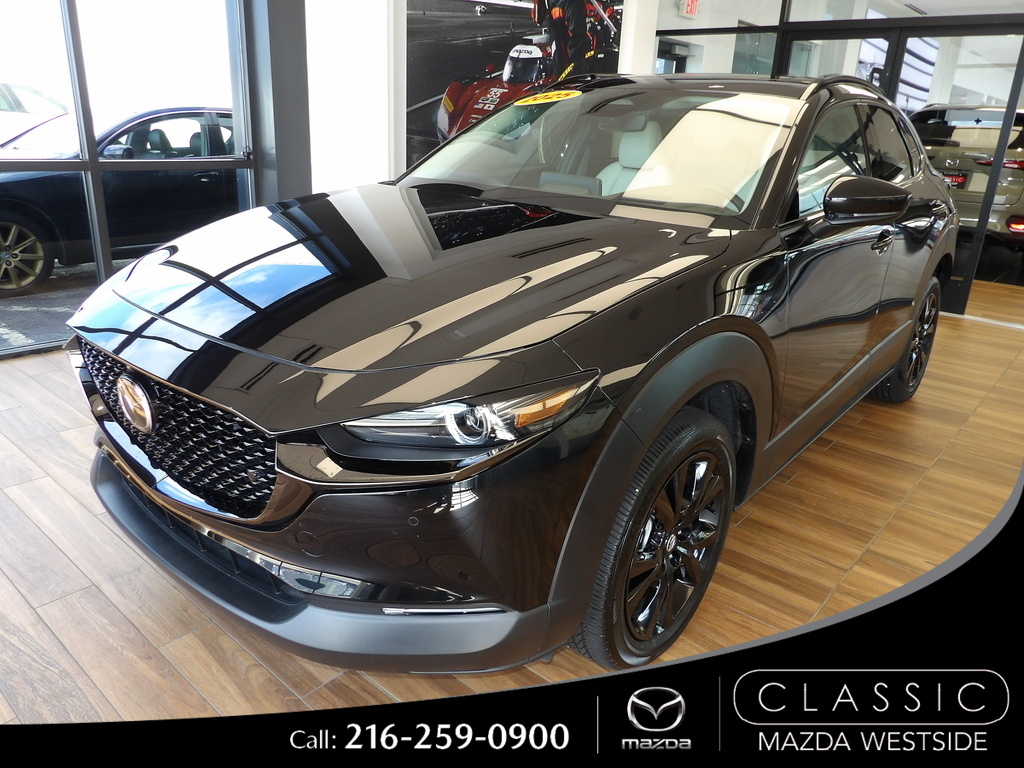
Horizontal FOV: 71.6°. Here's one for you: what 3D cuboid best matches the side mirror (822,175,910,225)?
[{"bbox_3d":[1.041,-0.550,2.102,0.235,0.140,0.185,18,25,37],"label":"side mirror"}]

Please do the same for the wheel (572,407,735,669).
[{"bbox_3d":[0.344,0.376,1.849,0.225,0.690,0.690,18,25,37],"label":"wheel"}]

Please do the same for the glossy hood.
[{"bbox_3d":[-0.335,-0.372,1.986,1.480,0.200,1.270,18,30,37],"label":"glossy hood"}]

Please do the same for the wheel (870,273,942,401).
[{"bbox_3d":[2.060,-0.241,3.778,0.225,0.690,0.690,18,25,37],"label":"wheel"}]

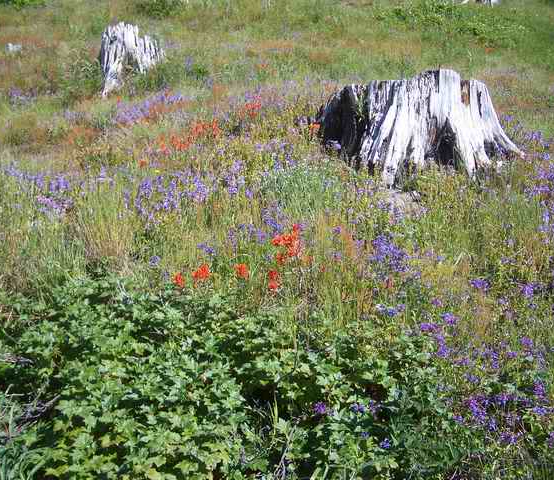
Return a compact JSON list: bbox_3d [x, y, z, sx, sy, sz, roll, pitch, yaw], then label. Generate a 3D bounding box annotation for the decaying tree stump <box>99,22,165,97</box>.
[{"bbox_3d":[-1.697,-2.120,7.600,0.775,0.834,0.660,-2,9,-12],"label":"decaying tree stump"}]

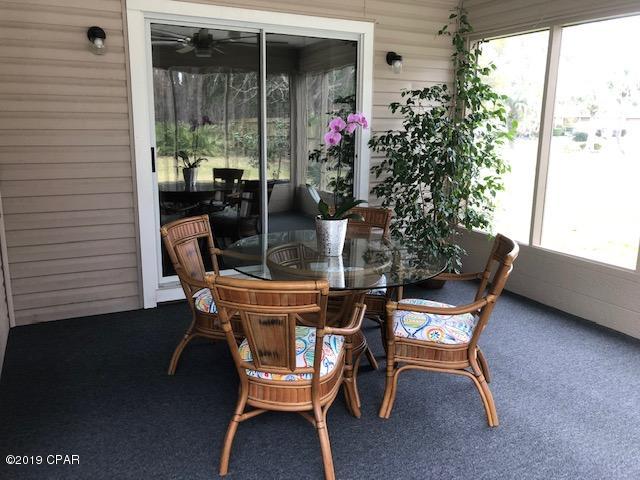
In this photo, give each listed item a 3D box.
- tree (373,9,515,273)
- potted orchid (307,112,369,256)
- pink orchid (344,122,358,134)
[{"bbox_3d":[0.925,-0.760,4.393,1.150,2.432,0.870,-5,13,-27],"label":"tree"},{"bbox_3d":[0.092,-0.304,2.795,0.335,0.749,0.250,1,12,2],"label":"potted orchid"},{"bbox_3d":[0.171,-0.604,2.806,0.077,0.068,0.050,1,12,3],"label":"pink orchid"}]

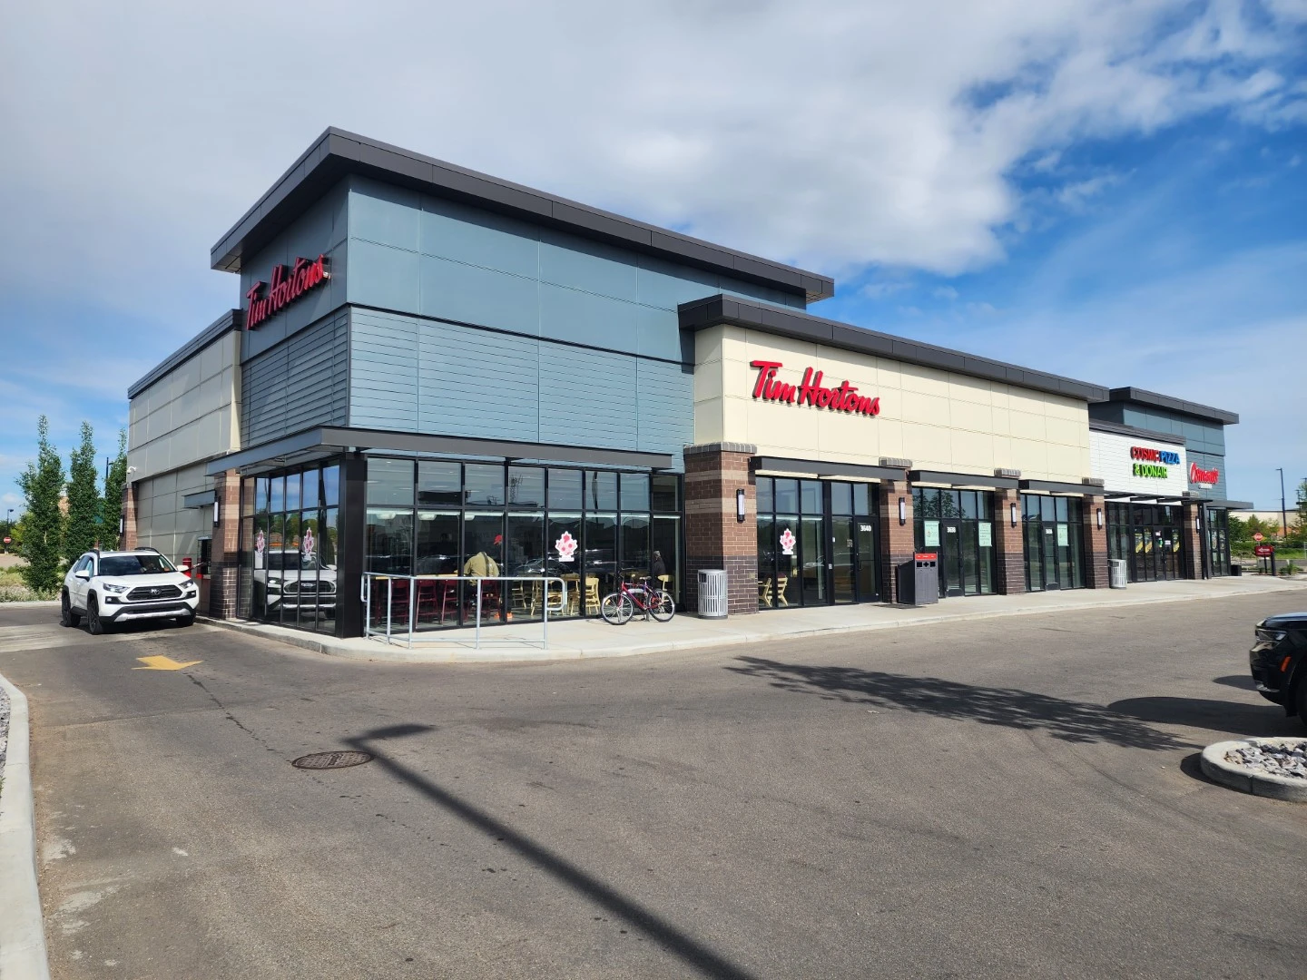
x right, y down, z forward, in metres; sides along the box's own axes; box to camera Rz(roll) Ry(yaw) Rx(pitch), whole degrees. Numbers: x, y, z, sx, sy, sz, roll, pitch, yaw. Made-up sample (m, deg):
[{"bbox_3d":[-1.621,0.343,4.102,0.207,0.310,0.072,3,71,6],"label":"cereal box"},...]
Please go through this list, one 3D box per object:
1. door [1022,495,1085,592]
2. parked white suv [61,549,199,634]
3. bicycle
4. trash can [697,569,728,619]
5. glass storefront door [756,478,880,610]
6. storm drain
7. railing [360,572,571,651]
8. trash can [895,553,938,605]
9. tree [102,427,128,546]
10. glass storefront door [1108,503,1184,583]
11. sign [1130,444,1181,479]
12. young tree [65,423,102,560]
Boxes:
[{"bbox_3d":[13.055,1.733,28.443,4.700,3.080,0.130,3,-5,-40],"label":"door"},{"bbox_3d":[-11.310,2.095,18.630,1.870,1.700,4.600,3,-5,-44],"label":"parked white suv"},{"bbox_3d":[-0.242,2.106,16.950,1.700,1.000,0.580,2,-5,-34],"label":"bicycle"},{"bbox_3d":[1.213,2.118,17.673,0.605,0.980,0.605,-1,-4,0],"label":"trash can"},{"bbox_3d":[3.975,1.275,20.741,4.770,3.000,0.130,3,-5,-40],"label":"glass storefront door"},{"bbox_3d":[-2.550,2.172,6.918,0.620,0.040,0.610,-1,-4,0],"label":"storm drain"},{"bbox_3d":[-3.294,1.869,13.373,3.999,1.100,0.936,-2,-4,25],"label":"railing"},{"bbox_3d":[6.608,2.223,21.769,0.970,1.280,0.560,3,-5,-40],"label":"trash can"},{"bbox_3d":[-21.764,0.748,35.730,1.700,6.671,1.700,3,-5,-40],"label":"tree"},{"bbox_3d":[19.214,2.048,33.713,7.681,3.012,0.150,3,-5,-40],"label":"glass storefront door"},{"bbox_3d":[20.271,-1.043,35.009,4.850,1.150,0.150,3,-5,-40],"label":"sign"},{"bbox_3d":[-20.979,0.631,31.792,1.400,6.318,1.400,3,-5,-40],"label":"young tree"}]

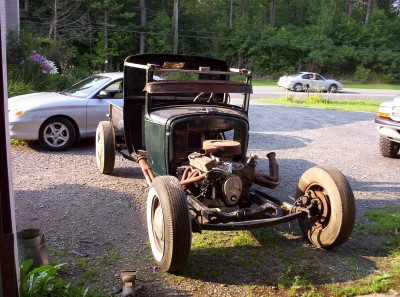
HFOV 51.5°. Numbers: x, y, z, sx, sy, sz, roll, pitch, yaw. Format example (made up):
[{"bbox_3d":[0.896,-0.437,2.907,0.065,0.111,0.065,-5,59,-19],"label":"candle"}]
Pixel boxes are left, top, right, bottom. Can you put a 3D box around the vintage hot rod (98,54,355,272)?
[{"bbox_3d":[-0.086,-0.206,4.540,1.740,1.620,3.650,-3,13,-22],"label":"vintage hot rod"}]

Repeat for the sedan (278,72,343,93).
[{"bbox_3d":[8.180,-4.887,30.600,4.650,1.380,1.760,-1,12,-12],"label":"sedan"}]

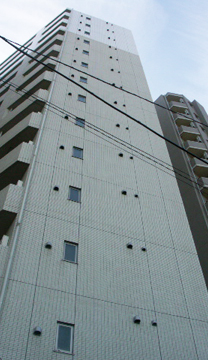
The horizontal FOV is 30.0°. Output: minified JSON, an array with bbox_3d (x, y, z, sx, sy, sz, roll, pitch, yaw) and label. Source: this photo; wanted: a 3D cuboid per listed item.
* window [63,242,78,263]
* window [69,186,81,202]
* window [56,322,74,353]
[{"bbox_3d":[-1.000,2.222,11.752,0.470,0.820,0.100,16,-57,-12],"label":"window"},{"bbox_3d":[-1.045,0.571,14.148,0.470,0.820,0.100,16,-57,-12],"label":"window"},{"bbox_3d":[-0.956,3.851,9.390,0.470,0.820,0.100,16,-57,-12],"label":"window"}]

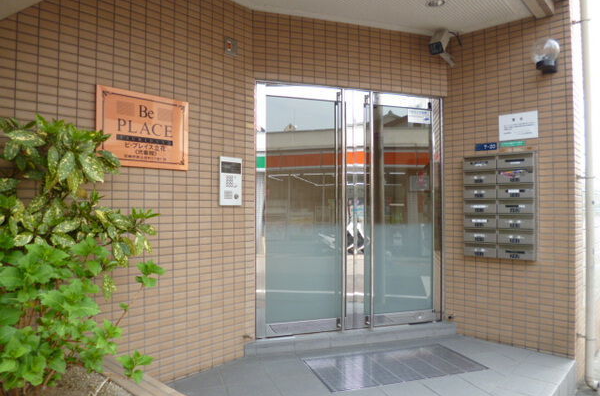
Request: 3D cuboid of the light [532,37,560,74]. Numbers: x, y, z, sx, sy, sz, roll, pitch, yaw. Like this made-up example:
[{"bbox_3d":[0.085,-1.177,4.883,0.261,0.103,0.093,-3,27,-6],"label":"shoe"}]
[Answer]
[{"bbox_3d":[1.869,-1.079,3.154,0.185,0.254,0.215,-1,-2,41],"label":"light"}]

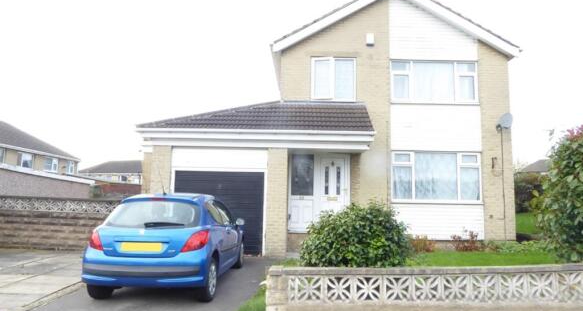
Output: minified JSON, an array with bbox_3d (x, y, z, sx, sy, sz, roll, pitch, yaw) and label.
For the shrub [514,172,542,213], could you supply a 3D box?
[{"bbox_3d":[11.584,1.815,19.752,2.200,2.020,1.800,1,-7,1],"label":"shrub"}]

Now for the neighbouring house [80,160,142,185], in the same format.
[{"bbox_3d":[-24.636,4.346,62.303,12.000,6.930,8.000,1,-7,1],"label":"neighbouring house"}]

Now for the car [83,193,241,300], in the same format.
[{"bbox_3d":[-1.831,1.430,7.063,1.770,1.470,4.020,1,-5,2],"label":"car"}]

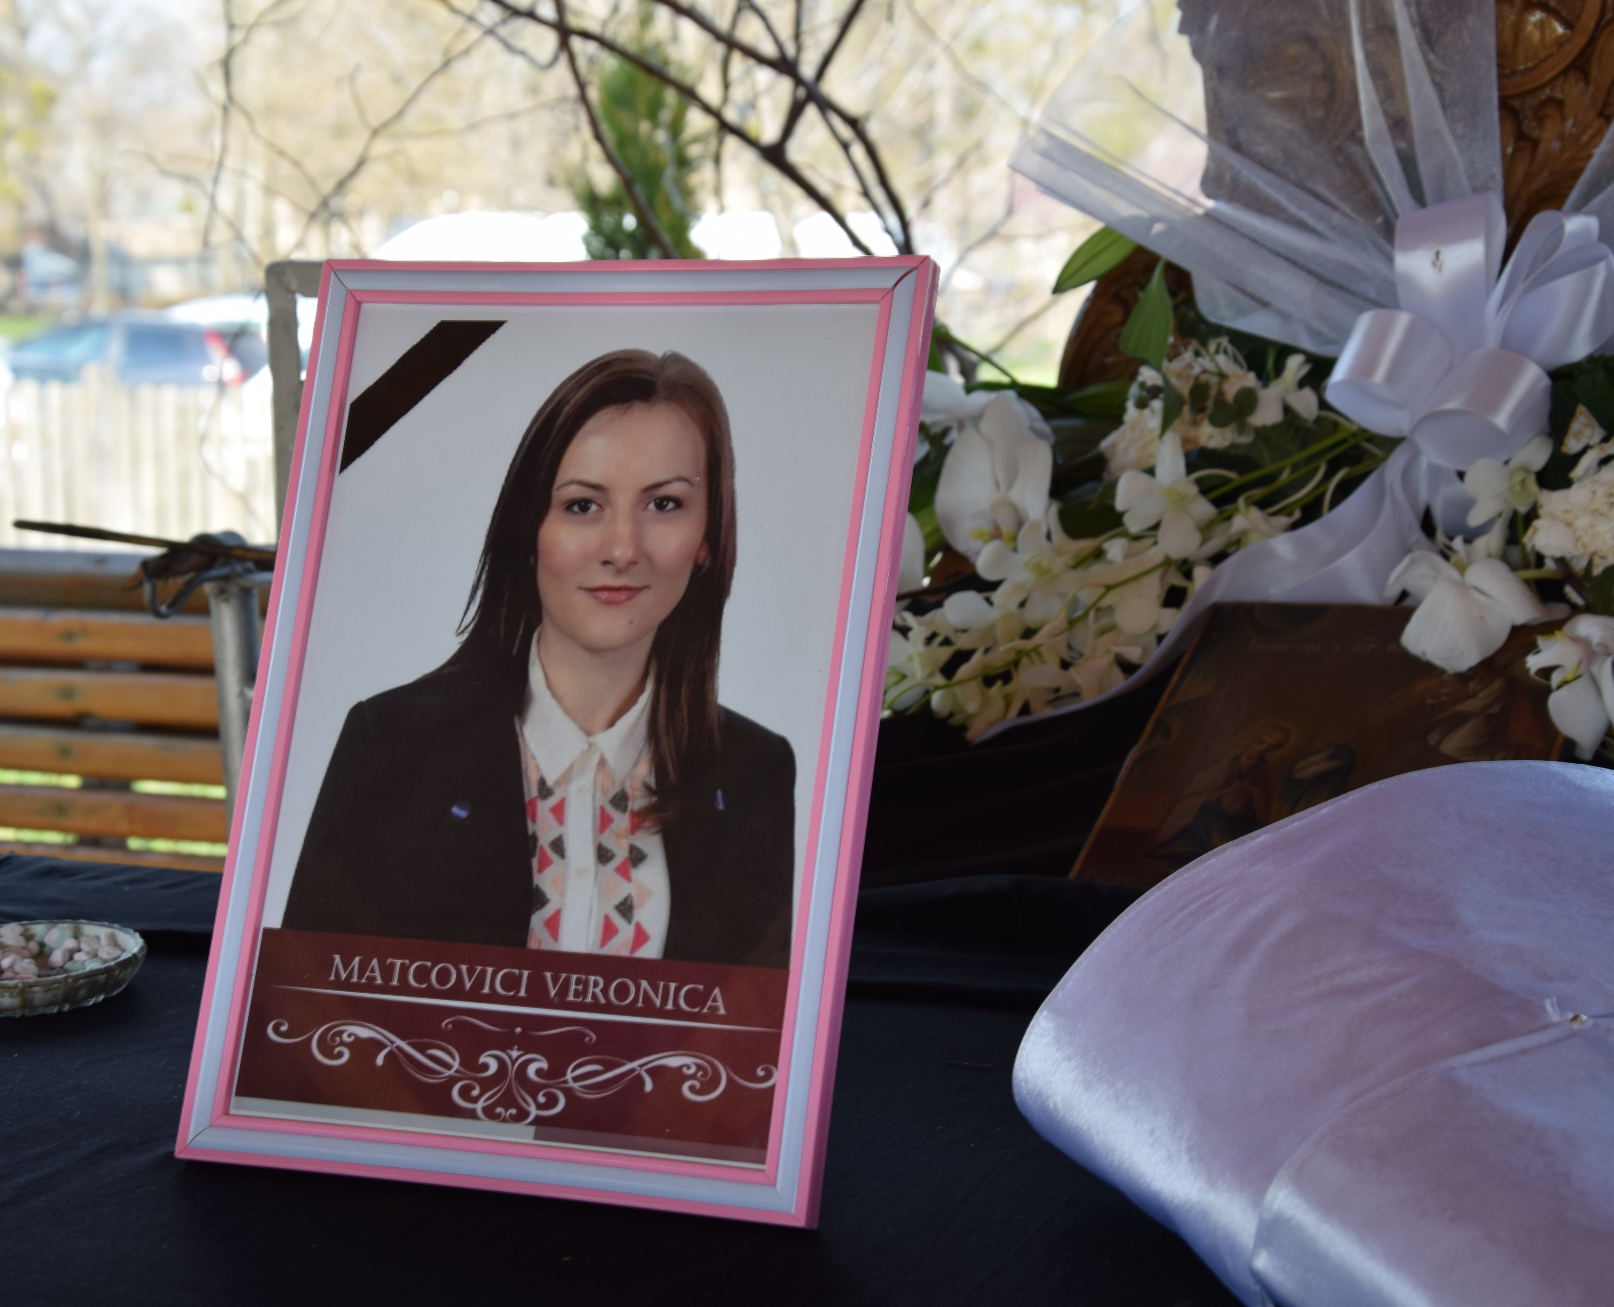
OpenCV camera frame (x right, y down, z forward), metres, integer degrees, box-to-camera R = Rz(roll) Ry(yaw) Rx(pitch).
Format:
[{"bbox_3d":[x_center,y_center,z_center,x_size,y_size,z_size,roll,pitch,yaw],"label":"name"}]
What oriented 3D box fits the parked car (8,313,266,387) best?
[{"bbox_3d":[-6.955,-2.727,34.500,4.300,1.480,1.760,3,10,20],"label":"parked car"}]

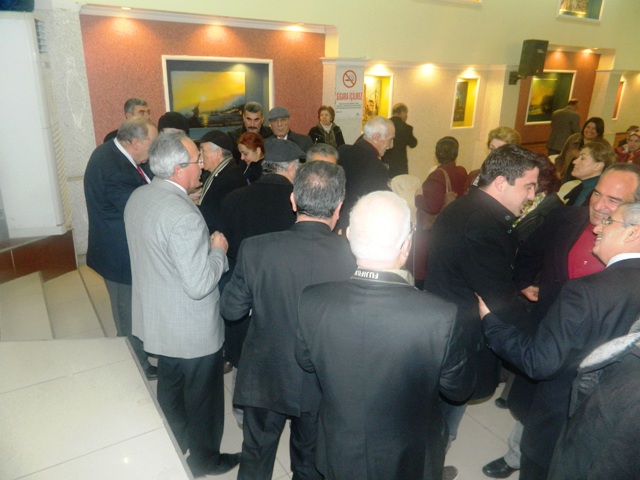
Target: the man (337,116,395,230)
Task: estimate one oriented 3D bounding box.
[{"bbox_3d":[0.304,0.014,3.271,0.380,1.706,0.500,-4,19,-16],"label":"man"}]

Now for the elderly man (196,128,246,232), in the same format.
[{"bbox_3d":[-0.649,0.051,3.256,0.400,1.607,0.500,-4,19,-16],"label":"elderly man"}]

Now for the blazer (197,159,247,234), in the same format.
[{"bbox_3d":[-0.644,-0.177,3.179,0.370,0.727,0.500,-4,19,-16],"label":"blazer"}]

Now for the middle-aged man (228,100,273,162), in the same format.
[{"bbox_3d":[-0.587,-0.336,4.179,0.500,1.756,0.340,-1,19,-7],"label":"middle-aged man"}]

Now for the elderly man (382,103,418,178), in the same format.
[{"bbox_3d":[0.941,-0.814,5.772,0.520,1.710,0.360,11,21,26],"label":"elderly man"}]

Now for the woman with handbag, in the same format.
[{"bbox_3d":[0.906,-0.032,3.696,0.480,1.547,0.360,-10,21,-30],"label":"woman with handbag"}]

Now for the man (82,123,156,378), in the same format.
[{"bbox_3d":[-1.192,0.099,2.933,0.460,1.699,0.540,-4,19,-14],"label":"man"}]

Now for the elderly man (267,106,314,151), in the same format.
[{"bbox_3d":[-0.309,-0.279,4.074,0.520,1.726,0.340,0,19,-5],"label":"elderly man"}]

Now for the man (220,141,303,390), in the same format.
[{"bbox_3d":[-0.382,0.184,2.889,0.420,1.598,0.550,-14,24,-38],"label":"man"}]

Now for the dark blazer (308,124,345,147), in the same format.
[{"bbox_3d":[0.061,-0.960,5.327,0.460,0.674,0.300,3,19,6],"label":"dark blazer"}]

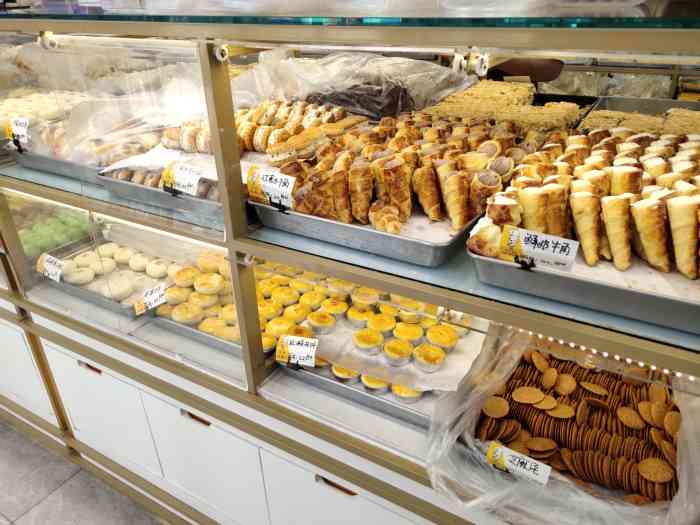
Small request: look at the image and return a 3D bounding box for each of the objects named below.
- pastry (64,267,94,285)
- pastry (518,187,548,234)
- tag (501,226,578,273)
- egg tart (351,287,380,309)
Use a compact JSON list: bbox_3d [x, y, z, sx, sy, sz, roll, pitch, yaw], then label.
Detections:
[{"bbox_3d":[-0.771,0.036,1.669,0.075,0.041,0.075,14,31,29],"label":"pastry"},{"bbox_3d":[0.300,-0.062,0.940,0.044,0.108,0.044,0,18,36],"label":"pastry"},{"bbox_3d":[0.254,-0.018,0.789,0.100,0.055,0.008,15,40,23],"label":"tag"},{"bbox_3d":[0.040,0.099,1.496,0.070,0.031,0.070,-2,27,1],"label":"egg tart"}]

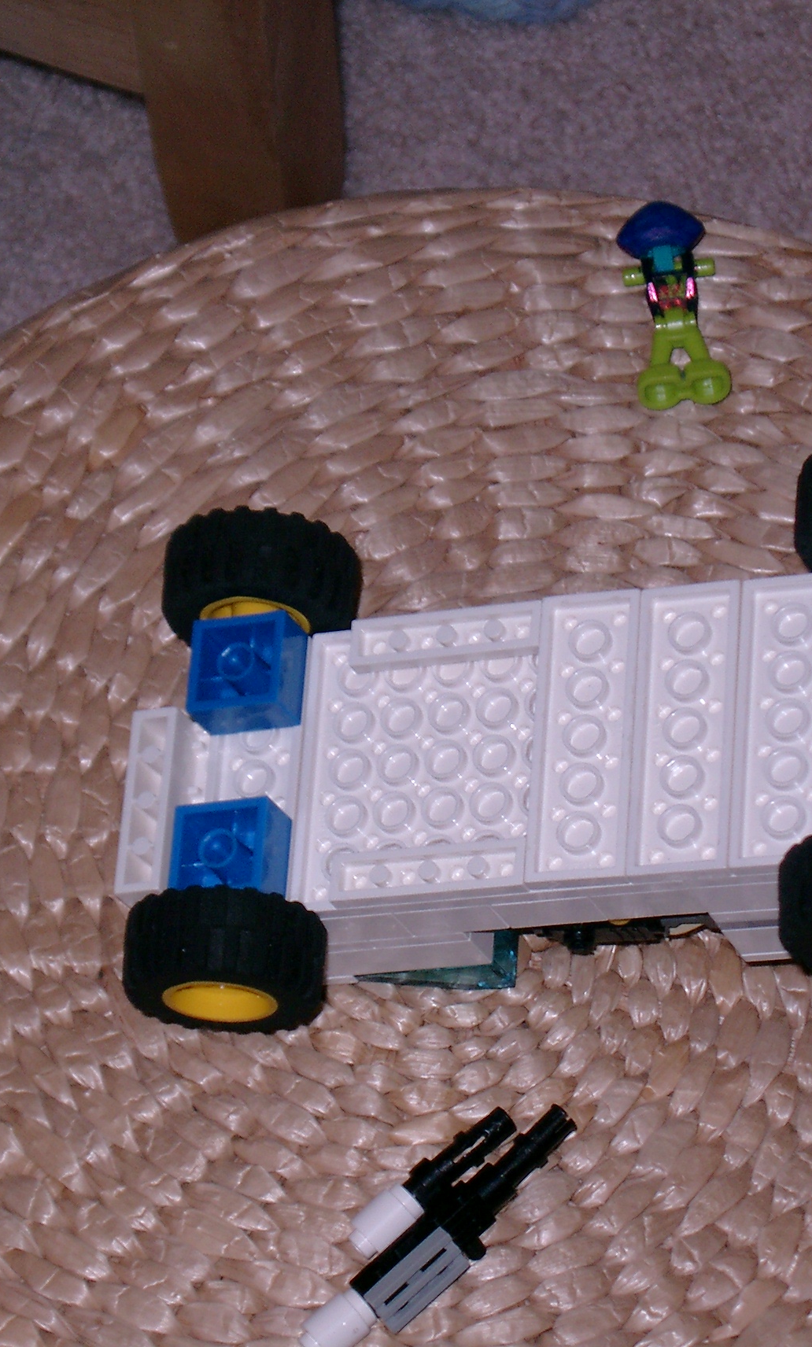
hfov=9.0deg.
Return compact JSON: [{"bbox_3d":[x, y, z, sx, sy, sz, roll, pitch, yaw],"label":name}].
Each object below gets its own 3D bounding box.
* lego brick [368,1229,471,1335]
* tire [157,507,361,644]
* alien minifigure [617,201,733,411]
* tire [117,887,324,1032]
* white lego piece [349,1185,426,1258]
[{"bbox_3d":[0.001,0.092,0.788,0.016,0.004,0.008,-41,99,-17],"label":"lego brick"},{"bbox_3d":[-0.023,-0.014,0.817,0.031,0.031,0.014,-6,62,20],"label":"tire"},{"bbox_3d":[0.045,-0.062,0.866,0.017,0.013,0.040,-4,65,-2],"label":"alien minifigure"},{"bbox_3d":[-0.027,0.044,0.789,0.031,0.031,0.014,-6,62,20],"label":"tire"},{"bbox_3d":[-0.003,0.084,0.790,0.011,0.008,0.008,-41,71,-17],"label":"white lego piece"}]

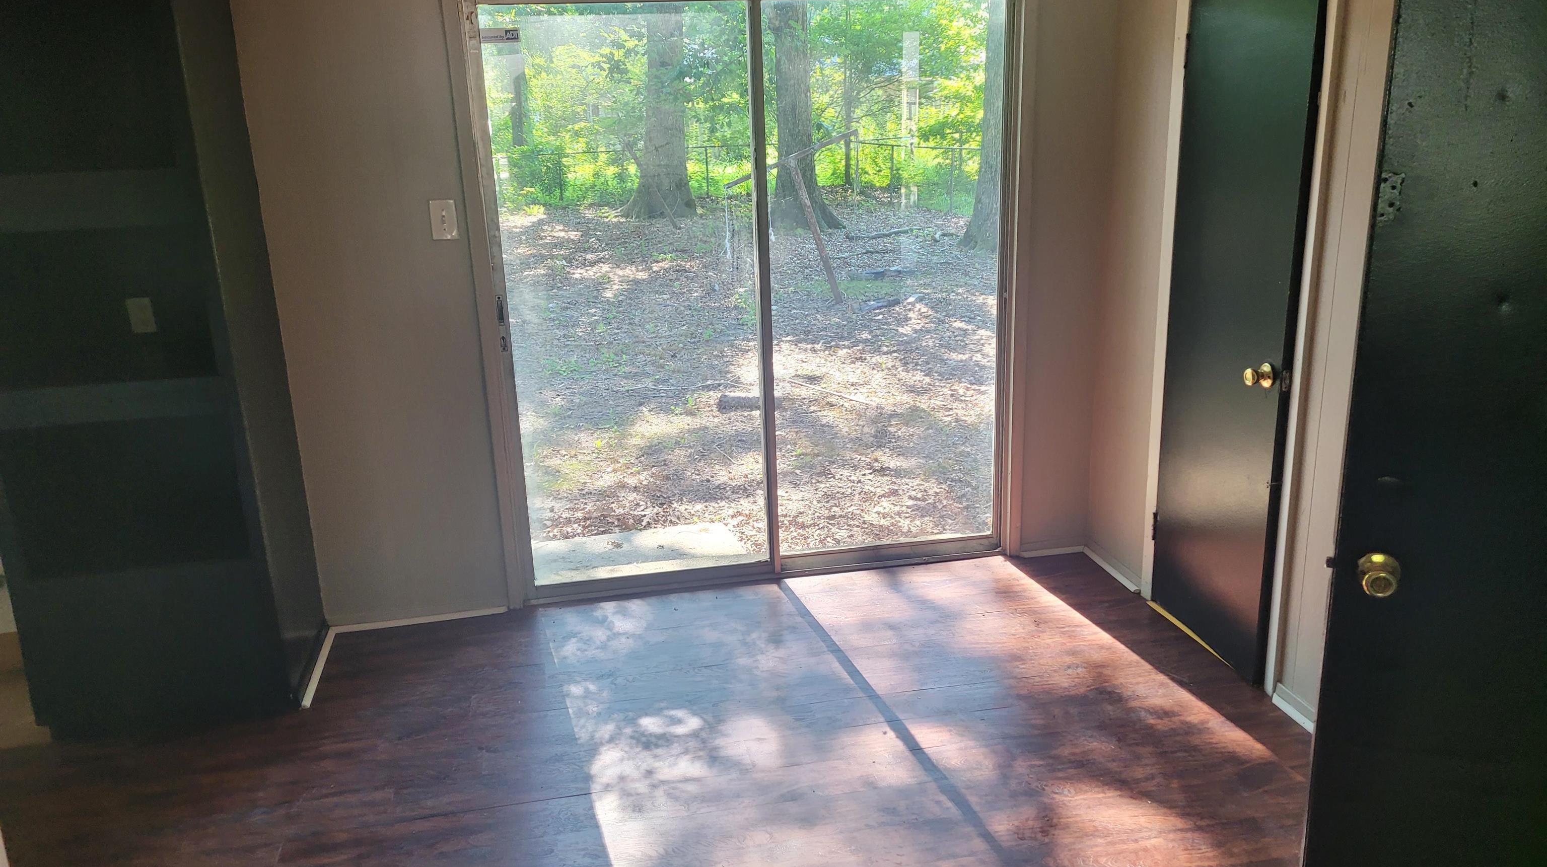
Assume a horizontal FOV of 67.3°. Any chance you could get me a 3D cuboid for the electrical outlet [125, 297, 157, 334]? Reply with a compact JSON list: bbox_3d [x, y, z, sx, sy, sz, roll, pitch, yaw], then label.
[{"bbox_3d":[-1.929,-0.358,3.547,0.070,0.115,0.008,-5,16,-10],"label":"electrical outlet"}]

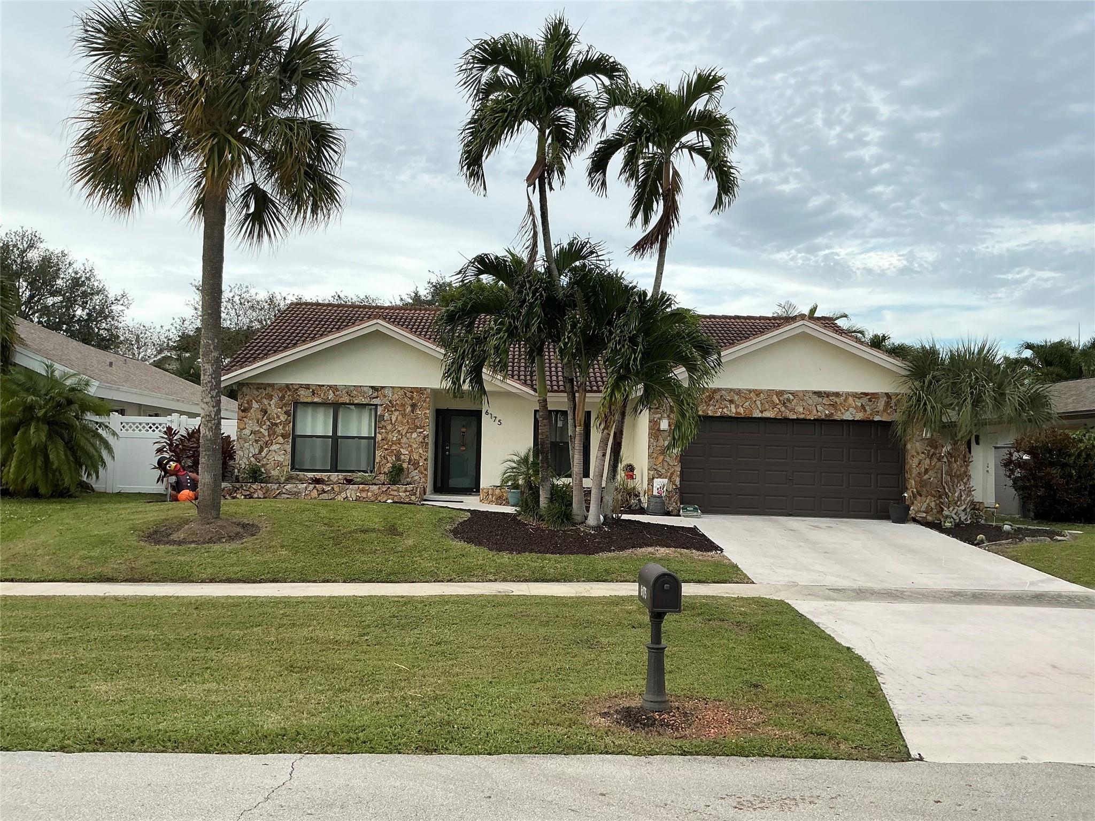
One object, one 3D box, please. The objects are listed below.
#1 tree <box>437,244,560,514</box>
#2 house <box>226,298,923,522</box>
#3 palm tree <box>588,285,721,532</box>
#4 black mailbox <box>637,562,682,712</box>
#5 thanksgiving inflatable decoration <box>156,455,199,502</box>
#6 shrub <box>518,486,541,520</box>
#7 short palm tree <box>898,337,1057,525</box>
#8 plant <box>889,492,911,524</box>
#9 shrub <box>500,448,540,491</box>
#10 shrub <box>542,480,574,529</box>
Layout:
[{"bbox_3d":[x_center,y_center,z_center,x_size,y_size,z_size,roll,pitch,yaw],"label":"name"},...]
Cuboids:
[{"bbox_3d":[-0.886,-0.571,17.536,2.537,5.196,2.700,2,-3,-2],"label":"tree"},{"bbox_3d":[0.268,-0.283,24.971,15.800,5.620,13.200,2,-3,-2],"label":"house"},{"bbox_3d":[2.071,-0.040,17.199,2.501,4.458,2.600,2,-3,-2],"label":"palm tree"},{"bbox_3d":[0.688,1.403,5.457,0.180,0.865,0.500,2,-3,-3],"label":"black mailbox"},{"bbox_3d":[-7.705,1.438,18.619,1.000,0.986,0.800,3,-3,-24],"label":"thanksgiving inflatable decoration"},{"bbox_3d":[-0.335,1.799,17.327,0.519,0.700,0.550,2,-3,-2],"label":"shrub"},{"bbox_3d":[8.932,0.463,18.488,3.245,3.716,3.100,2,-3,-2],"label":"short palm tree"},{"bbox_3d":[7.344,2.023,18.456,0.451,0.674,0.430,2,-3,-2],"label":"plant"},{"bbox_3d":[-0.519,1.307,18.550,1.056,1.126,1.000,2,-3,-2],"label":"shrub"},{"bbox_3d":[0.202,1.770,16.744,0.647,0.869,0.680,2,-3,-2],"label":"shrub"}]

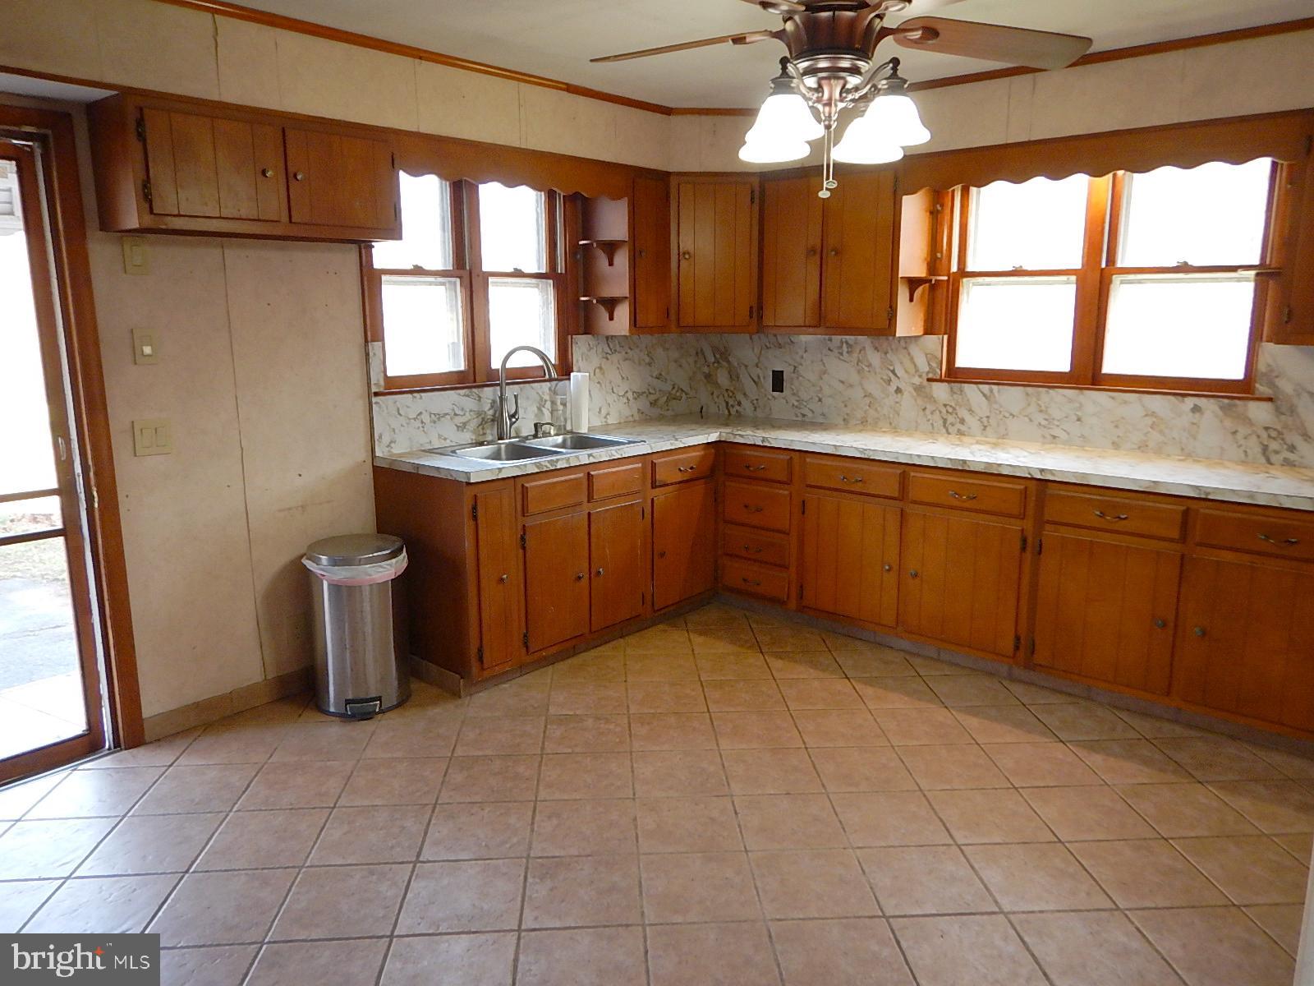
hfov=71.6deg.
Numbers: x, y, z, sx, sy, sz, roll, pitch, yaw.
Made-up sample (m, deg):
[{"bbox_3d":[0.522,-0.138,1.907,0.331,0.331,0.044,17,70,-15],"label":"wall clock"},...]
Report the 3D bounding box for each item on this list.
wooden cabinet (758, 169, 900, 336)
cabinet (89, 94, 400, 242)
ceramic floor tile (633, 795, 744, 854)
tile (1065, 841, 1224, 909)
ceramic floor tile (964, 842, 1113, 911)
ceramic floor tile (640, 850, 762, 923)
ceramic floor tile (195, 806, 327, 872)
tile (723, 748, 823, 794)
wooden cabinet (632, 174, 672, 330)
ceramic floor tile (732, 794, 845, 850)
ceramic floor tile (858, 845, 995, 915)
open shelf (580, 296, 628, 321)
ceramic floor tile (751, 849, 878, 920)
[{"bbox_3d":[0.907,-1.184,4.513,0.765,0.790,0.320,10,15,40],"label":"wooden cabinet"},{"bbox_3d":[-1.379,-1.084,3.151,0.325,0.390,0.920,10,15,41],"label":"cabinet"},{"bbox_3d":[0.094,0.998,2.735,0.303,0.010,0.303,-1,11,-3],"label":"ceramic floor tile"},{"bbox_3d":[1.328,1.034,2.477,0.302,0.010,0.302,-1,11,-3],"label":"tile"},{"bbox_3d":[1.038,1.048,2.486,0.303,0.010,0.303,-1,11,-3],"label":"ceramic floor tile"},{"bbox_3d":[0.112,1.056,2.432,0.303,0.010,0.303,-1,11,-3],"label":"ceramic floor tile"},{"bbox_3d":[-1.128,0.999,2.625,0.302,0.010,0.302,-1,11,-3],"label":"ceramic floor tile"},{"bbox_3d":[0.385,0.936,3.056,0.303,0.010,0.303,-1,11,-3],"label":"tile"},{"bbox_3d":[-0.118,-1.183,4.517,0.280,0.750,0.270,10,15,41],"label":"wooden cabinet"},{"bbox_3d":[0.400,0.993,2.747,0.302,0.010,0.302,-1,11,-3],"label":"ceramic floor tile"},{"bbox_3d":[0.729,1.051,2.468,0.303,0.010,0.303,-1,11,-3],"label":"ceramic floor tile"},{"bbox_3d":[-0.266,-0.888,4.394,0.240,0.115,0.130,10,15,41],"label":"open shelf"},{"bbox_3d":[0.416,1.042,2.428,0.302,0.010,0.302,-1,11,-3],"label":"ceramic floor tile"}]

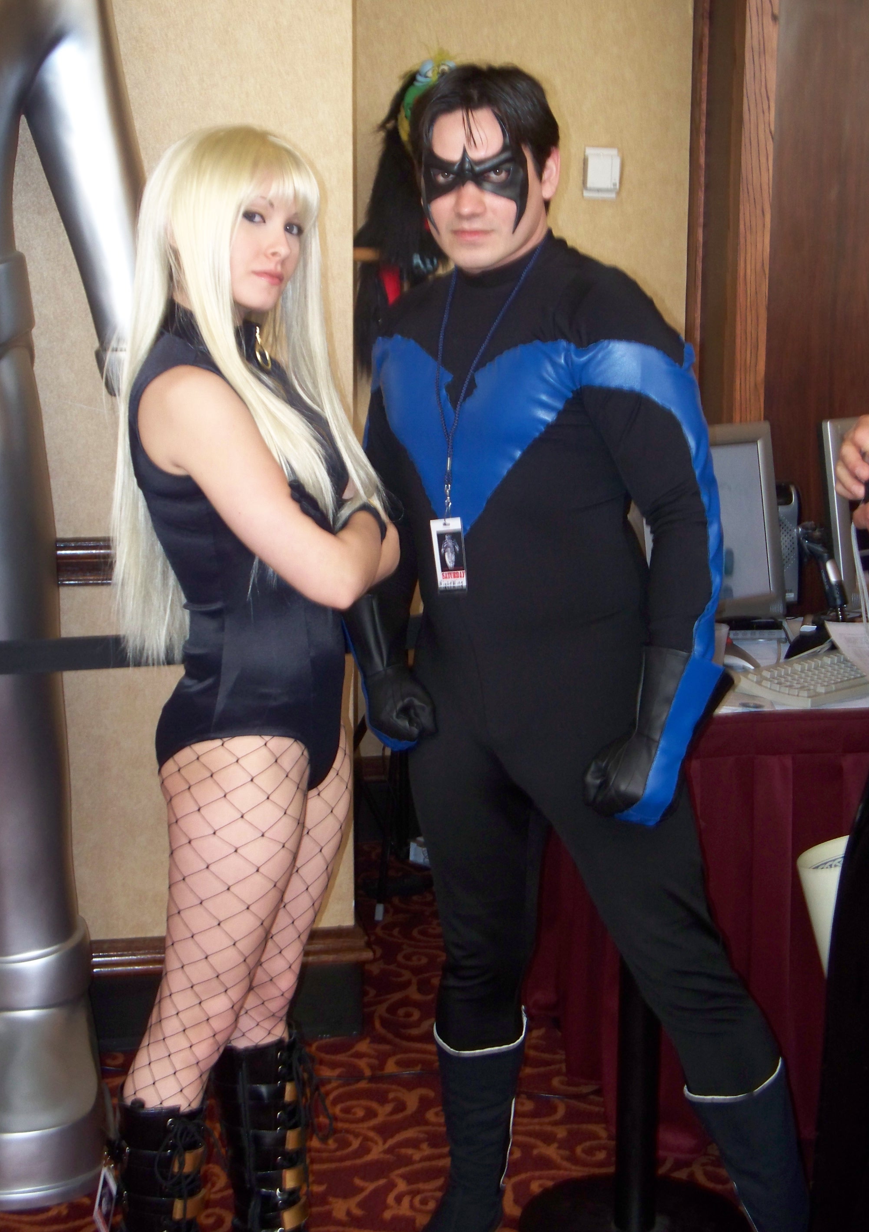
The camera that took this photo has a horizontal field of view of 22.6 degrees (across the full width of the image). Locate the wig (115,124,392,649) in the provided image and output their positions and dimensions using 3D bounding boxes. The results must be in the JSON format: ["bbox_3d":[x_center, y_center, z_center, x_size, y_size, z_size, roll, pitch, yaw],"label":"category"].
[{"bbox_3d":[-0.241,-0.272,2.781,0.290,0.685,0.330,-11,16,-44],"label":"wig"}]

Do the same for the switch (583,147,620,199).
[{"bbox_3d":[0.391,-1.026,5.041,0.078,0.117,0.030,-2,12,-9],"label":"switch"}]

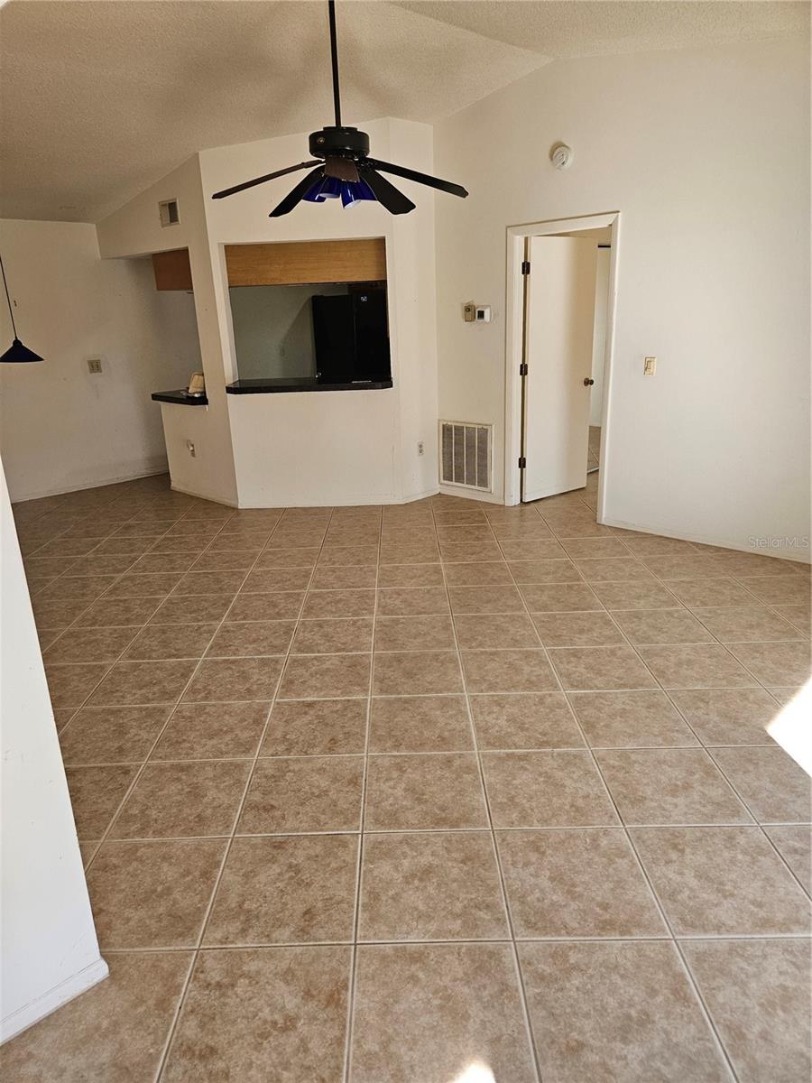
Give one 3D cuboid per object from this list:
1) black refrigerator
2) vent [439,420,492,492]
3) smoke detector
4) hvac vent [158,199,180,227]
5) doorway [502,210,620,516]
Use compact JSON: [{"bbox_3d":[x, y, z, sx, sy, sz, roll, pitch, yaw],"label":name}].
[{"bbox_3d":[-0.512,-2.011,8.522,0.730,1.700,0.780,16,25,42],"label":"black refrigerator"},{"bbox_3d":[0.498,-0.713,6.029,0.570,0.565,0.035,14,24,40],"label":"vent"},{"bbox_3d":[1.046,-2.571,4.823,0.145,0.145,0.050,14,24,40],"label":"smoke detector"},{"bbox_3d":[-1.868,-2.591,5.679,0.295,0.190,0.035,15,24,41],"label":"hvac vent"},{"bbox_3d":[1.134,-1.222,5.313,0.885,2.110,0.140,14,24,40],"label":"doorway"}]

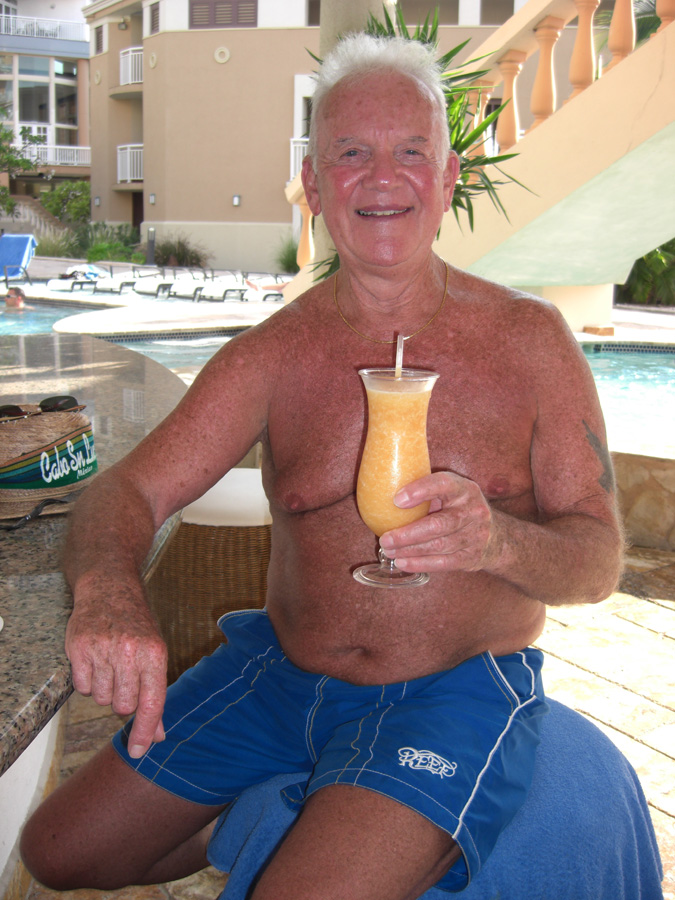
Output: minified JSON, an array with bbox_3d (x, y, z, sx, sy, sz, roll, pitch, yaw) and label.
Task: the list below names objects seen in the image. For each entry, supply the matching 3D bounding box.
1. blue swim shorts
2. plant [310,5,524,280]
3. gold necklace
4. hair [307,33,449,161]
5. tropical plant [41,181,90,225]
[{"bbox_3d":[-0.004,0.374,1.290,0.470,0.260,0.420,5,12,21],"label":"blue swim shorts"},{"bbox_3d":[0.395,-1.526,5.000,1.050,1.400,1.000,1,11,0],"label":"plant"},{"bbox_3d":[0.065,-0.182,1.205,0.143,0.100,0.140,2,11,4],"label":"gold necklace"},{"bbox_3d":[0.048,-0.412,1.190,0.170,0.170,0.190,1,11,2],"label":"hair"},{"bbox_3d":[-9.291,-8.380,34.000,2.000,1.900,1.900,1,11,0],"label":"tropical plant"}]

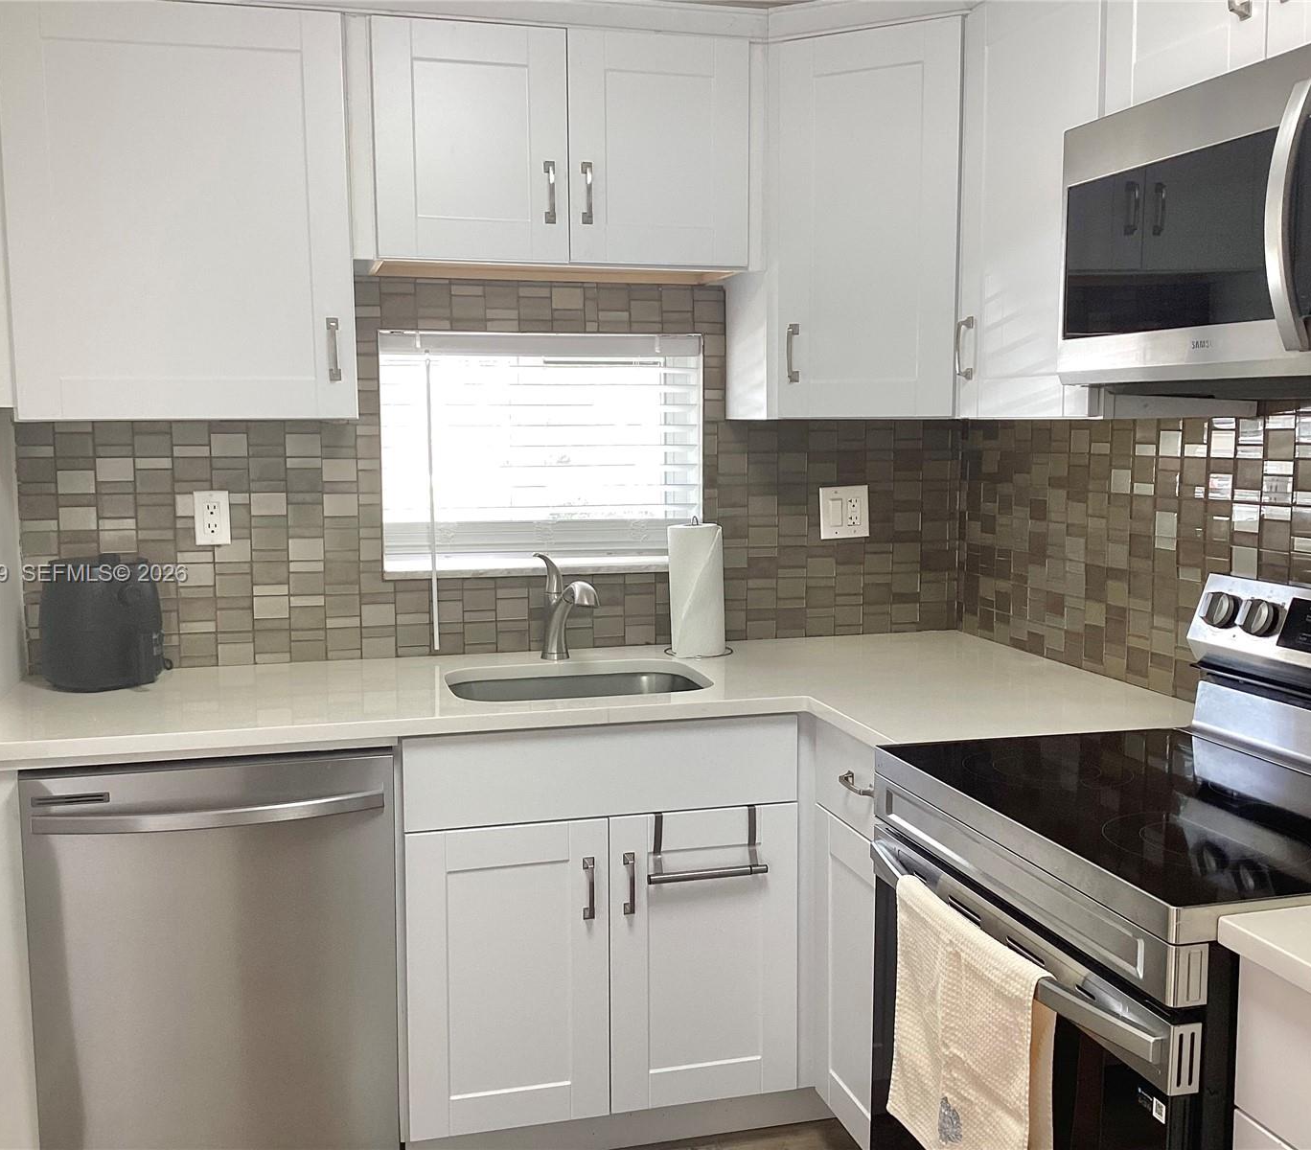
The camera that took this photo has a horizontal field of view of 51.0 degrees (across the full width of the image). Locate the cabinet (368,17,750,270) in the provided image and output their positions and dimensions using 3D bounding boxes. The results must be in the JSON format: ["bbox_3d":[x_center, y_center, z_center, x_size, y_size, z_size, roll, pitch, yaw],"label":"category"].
[{"bbox_3d":[-0.211,-0.855,2.851,0.757,0.457,0.325,-2,7,-15],"label":"cabinet"}]

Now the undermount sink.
[{"bbox_3d":[-0.158,0.313,2.798,0.535,0.205,0.395,-2,7,-15],"label":"undermount sink"}]

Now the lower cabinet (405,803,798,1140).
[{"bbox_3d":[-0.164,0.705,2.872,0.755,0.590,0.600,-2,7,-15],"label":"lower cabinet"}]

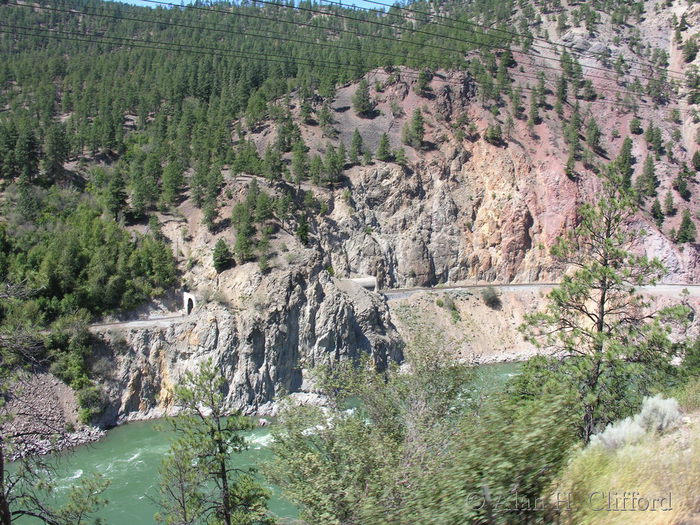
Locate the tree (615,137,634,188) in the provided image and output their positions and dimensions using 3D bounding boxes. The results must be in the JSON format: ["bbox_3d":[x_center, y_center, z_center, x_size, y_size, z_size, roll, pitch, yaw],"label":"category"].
[{"bbox_3d":[157.980,-57.550,407.340,10.930,29.930,10.930,0,5,0],"label":"tree"}]

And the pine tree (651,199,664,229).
[{"bbox_3d":[194.630,-31.010,448.000,7.980,18.990,7.980,0,3,0],"label":"pine tree"}]

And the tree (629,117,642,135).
[{"bbox_3d":[213.780,-102.590,530.000,9.430,13.480,9.430,0,3,0],"label":"tree"}]

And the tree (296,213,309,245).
[{"bbox_3d":[-22.680,-16.240,338.000,5.730,15.280,5.730,0,3,0],"label":"tree"}]

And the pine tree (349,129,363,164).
[{"bbox_3d":[2.980,-62.800,383.160,7.200,19.490,7.200,0,5,0],"label":"pine tree"}]

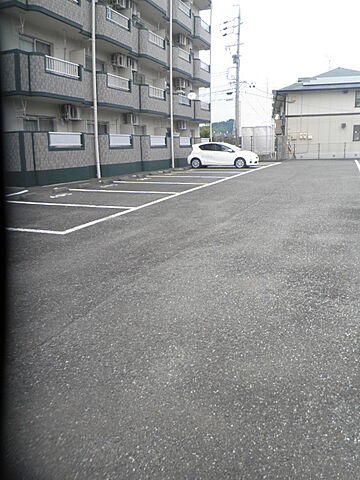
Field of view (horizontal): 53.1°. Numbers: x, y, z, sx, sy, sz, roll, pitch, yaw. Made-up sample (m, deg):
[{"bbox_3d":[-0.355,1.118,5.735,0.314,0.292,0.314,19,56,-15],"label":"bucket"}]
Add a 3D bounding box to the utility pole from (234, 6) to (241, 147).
[{"bbox_3d":[4.982,-13.061,30.823,0.360,12.140,0.360,1,15,9],"label":"utility pole"}]

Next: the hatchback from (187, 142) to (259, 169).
[{"bbox_3d":[2.517,-4.894,20.817,4.000,1.450,1.700,5,16,22],"label":"hatchback"}]

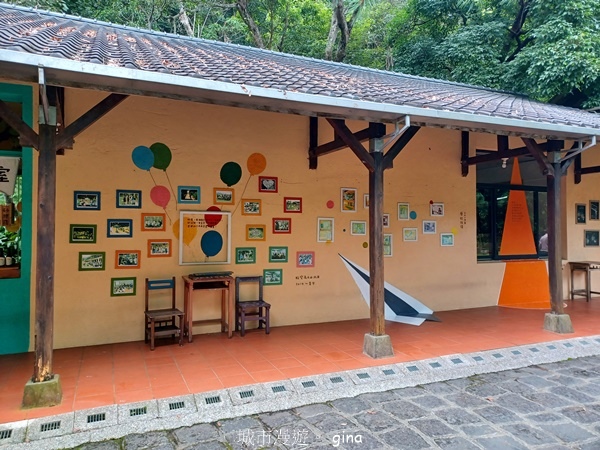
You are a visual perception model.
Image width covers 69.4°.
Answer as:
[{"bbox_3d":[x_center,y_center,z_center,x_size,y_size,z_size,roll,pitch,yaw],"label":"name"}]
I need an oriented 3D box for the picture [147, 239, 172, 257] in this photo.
[{"bbox_3d":[-1.830,0.309,5.670,0.297,0.230,0.028,0,-1,-23],"label":"picture"}]

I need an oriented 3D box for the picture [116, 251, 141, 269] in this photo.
[{"bbox_3d":[-2.185,0.444,5.517,0.294,0.233,0.028,0,-1,-23],"label":"picture"}]

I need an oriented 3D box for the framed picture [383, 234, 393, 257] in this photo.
[{"bbox_3d":[1.349,0.327,6.803,0.280,0.366,0.030,0,-1,-24],"label":"framed picture"}]

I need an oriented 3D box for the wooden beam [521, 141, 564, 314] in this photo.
[{"bbox_3d":[3.347,0.030,6.014,0.730,2.450,0.130,0,-1,-24],"label":"wooden beam"}]

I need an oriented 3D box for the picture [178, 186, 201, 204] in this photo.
[{"bbox_3d":[-1.499,-0.405,5.861,0.297,0.237,0.020,0,-1,-23],"label":"picture"}]

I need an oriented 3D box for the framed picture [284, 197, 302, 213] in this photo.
[{"bbox_3d":[-0.096,-0.290,6.427,0.288,0.227,0.028,0,-1,-23],"label":"framed picture"}]

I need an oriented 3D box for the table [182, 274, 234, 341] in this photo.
[{"bbox_3d":[-1.151,1.048,5.513,0.560,0.755,0.370,0,-1,-24],"label":"table"}]

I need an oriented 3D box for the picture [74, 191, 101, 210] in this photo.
[{"bbox_3d":[-2.620,-0.295,5.347,0.285,0.226,0.028,0,-1,-23],"label":"picture"}]

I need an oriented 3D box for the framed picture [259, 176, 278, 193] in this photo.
[{"bbox_3d":[-0.469,-0.605,6.552,0.308,0.241,0.025,1,-2,-25],"label":"framed picture"}]

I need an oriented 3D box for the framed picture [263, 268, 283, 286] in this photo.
[{"bbox_3d":[-0.401,0.793,6.539,0.311,0.239,0.025,1,-2,-25],"label":"framed picture"}]

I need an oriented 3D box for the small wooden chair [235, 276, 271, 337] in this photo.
[{"bbox_3d":[-0.664,1.107,6.023,0.410,0.745,0.385,0,-1,-23],"label":"small wooden chair"}]

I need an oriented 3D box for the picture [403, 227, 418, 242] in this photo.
[{"bbox_3d":[1.861,0.169,7.264,0.279,0.224,0.028,0,-1,-23],"label":"picture"}]

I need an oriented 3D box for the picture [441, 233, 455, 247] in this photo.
[{"bbox_3d":[2.607,0.263,7.663,0.295,0.233,0.020,0,-1,-23],"label":"picture"}]

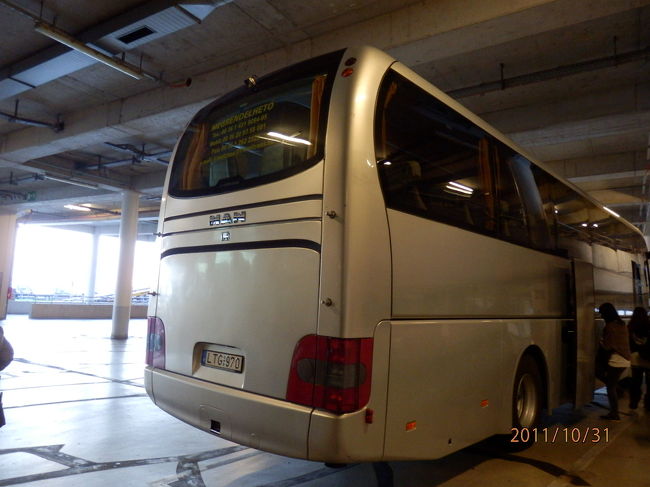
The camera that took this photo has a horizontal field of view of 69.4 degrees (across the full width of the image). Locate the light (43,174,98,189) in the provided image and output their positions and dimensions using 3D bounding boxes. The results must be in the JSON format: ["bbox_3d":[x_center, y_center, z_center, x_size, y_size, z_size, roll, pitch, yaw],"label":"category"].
[{"bbox_3d":[-7.316,-1.813,13.622,0.140,0.120,1.600,-2,-8,32],"label":"light"}]

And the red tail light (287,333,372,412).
[{"bbox_3d":[0.027,0.797,2.961,0.450,0.430,0.330,-4,-9,42],"label":"red tail light"}]

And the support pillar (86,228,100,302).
[{"bbox_3d":[-13.031,1.665,26.217,0.450,4.490,0.450,-4,-9,42],"label":"support pillar"}]

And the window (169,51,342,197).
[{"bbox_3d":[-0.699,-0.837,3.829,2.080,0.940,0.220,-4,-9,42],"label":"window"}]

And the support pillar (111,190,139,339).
[{"bbox_3d":[-6.165,0.632,14.586,0.480,4.490,0.480,-4,-9,42],"label":"support pillar"}]

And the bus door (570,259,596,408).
[{"bbox_3d":[3.268,1.121,5.964,0.080,1.800,0.900,-4,-9,42],"label":"bus door"}]

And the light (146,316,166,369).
[{"bbox_3d":[-1.512,0.894,4.371,0.450,0.430,0.330,-4,-9,42],"label":"light"}]

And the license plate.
[{"bbox_3d":[-0.772,0.896,3.556,0.530,0.120,0.020,-4,-9,42],"label":"license plate"}]

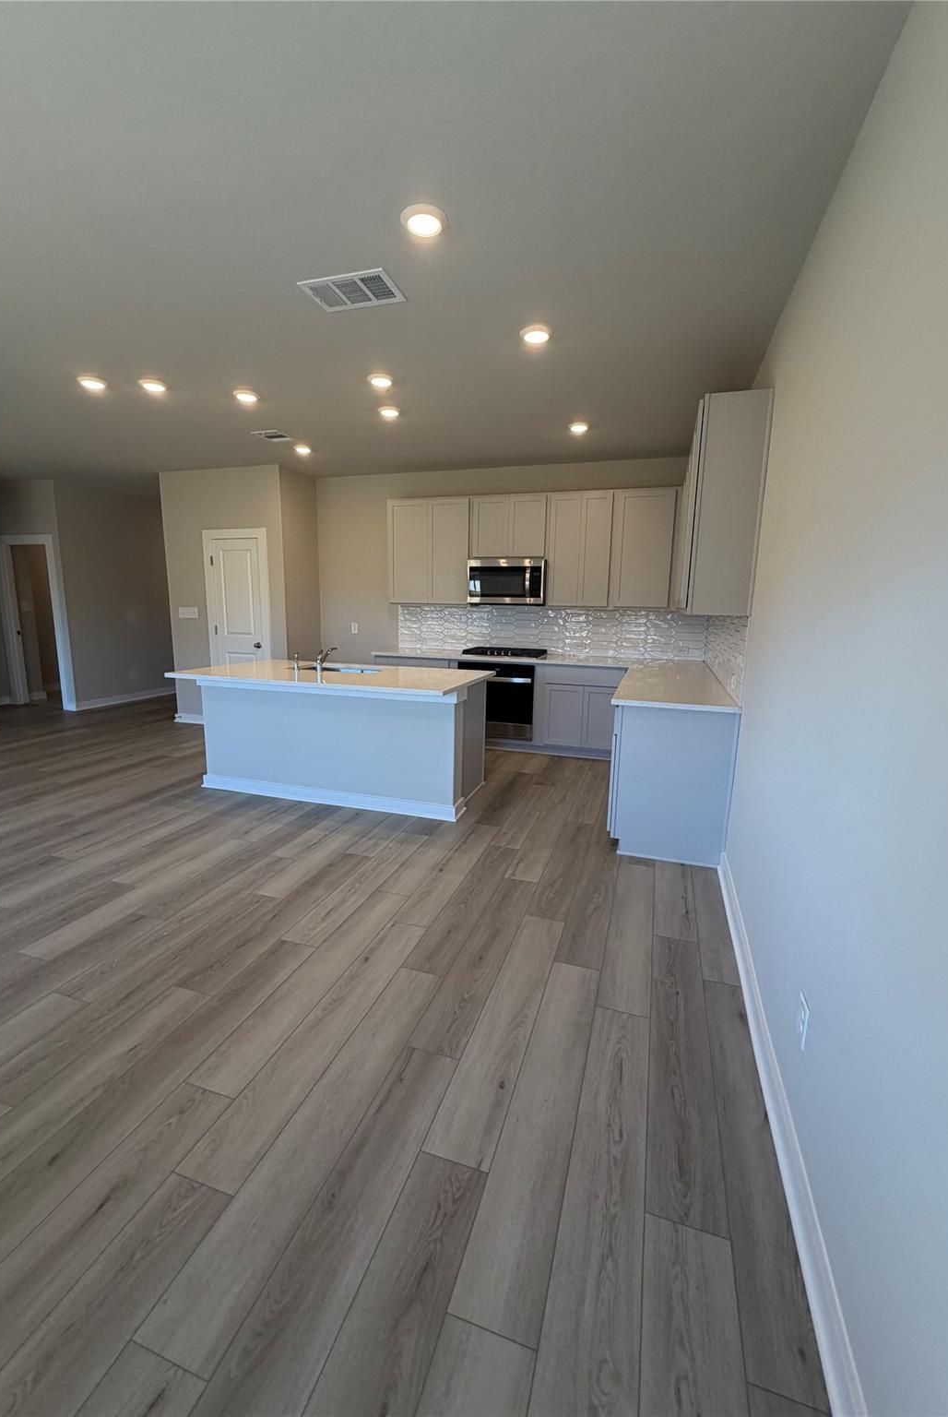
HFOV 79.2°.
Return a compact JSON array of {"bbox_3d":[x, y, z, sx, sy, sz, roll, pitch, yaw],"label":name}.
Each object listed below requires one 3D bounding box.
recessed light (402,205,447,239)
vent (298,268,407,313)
[{"bbox_3d":[-0.174,-1.696,2.010,0.165,0.030,0.165,1,10,0],"label":"recessed light"},{"bbox_3d":[-0.524,-1.808,2.493,0.400,0.022,0.250,4,11,17],"label":"vent"}]

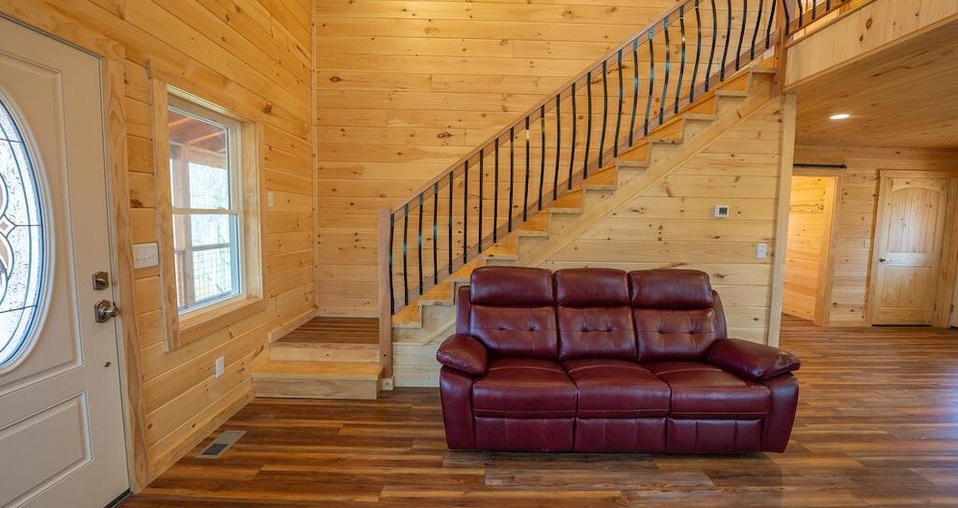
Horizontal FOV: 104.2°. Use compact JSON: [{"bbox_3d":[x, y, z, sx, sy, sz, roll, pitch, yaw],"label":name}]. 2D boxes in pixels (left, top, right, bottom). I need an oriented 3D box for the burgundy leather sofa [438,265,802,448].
[{"bbox_3d":[0.844,0.642,2.623,2.180,1.030,0.960,0,4,-1],"label":"burgundy leather sofa"}]

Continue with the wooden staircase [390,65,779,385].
[{"bbox_3d":[0.858,-0.247,3.596,3.220,2.653,1.067,0,4,-3],"label":"wooden staircase"}]

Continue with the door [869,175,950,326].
[{"bbox_3d":[5.929,-0.042,5.140,0.940,2.080,0.070,0,4,-3],"label":"door"}]

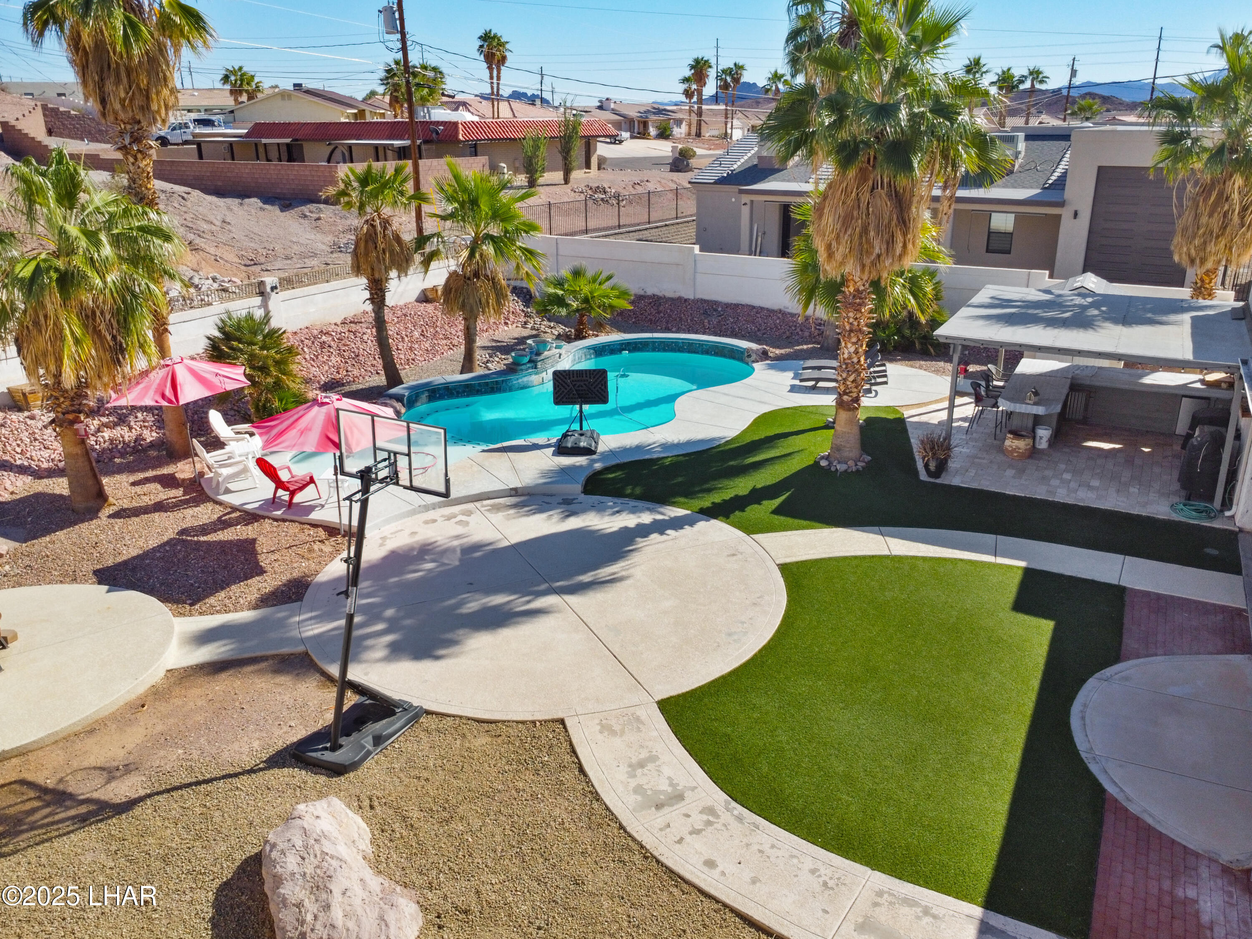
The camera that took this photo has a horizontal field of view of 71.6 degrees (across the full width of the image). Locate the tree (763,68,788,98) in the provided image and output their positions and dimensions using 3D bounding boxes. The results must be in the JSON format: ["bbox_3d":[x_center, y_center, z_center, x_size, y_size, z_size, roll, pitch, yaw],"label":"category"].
[{"bbox_3d":[18.123,-44.104,106.742,2.800,9.140,2.800,-1,22,0],"label":"tree"}]

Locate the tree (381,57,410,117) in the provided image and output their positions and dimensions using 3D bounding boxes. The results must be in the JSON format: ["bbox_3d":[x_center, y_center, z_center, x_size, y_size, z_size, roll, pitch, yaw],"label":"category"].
[{"bbox_3d":[-21.611,-34.795,83.069,3.000,8.500,3.000,-1,19,0],"label":"tree"}]

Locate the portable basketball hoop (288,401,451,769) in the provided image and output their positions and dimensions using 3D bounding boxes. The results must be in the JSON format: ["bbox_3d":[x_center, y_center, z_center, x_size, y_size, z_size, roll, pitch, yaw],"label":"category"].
[{"bbox_3d":[-2.643,1.140,9.094,1.449,3.227,2.120,10,24,25],"label":"portable basketball hoop"}]

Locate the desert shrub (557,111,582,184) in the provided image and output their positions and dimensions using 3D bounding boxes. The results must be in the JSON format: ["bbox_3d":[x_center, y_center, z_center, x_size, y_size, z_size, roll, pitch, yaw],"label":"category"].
[{"bbox_3d":[-3.376,-19.821,53.298,1.600,4.300,1.600,-1,19,0],"label":"desert shrub"}]

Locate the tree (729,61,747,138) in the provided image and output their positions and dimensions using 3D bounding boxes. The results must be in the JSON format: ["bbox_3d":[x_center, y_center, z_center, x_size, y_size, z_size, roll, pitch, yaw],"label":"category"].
[{"bbox_3d":[14.160,-46.923,110.343,2.600,9.040,2.600,-1,21,0],"label":"tree"}]

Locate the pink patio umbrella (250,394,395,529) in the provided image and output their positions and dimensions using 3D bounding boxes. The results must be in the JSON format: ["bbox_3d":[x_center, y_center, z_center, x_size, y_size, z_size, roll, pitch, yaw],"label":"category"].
[{"bbox_3d":[-4.534,-0.060,13.694,2.600,2.340,2.600,-1,22,0],"label":"pink patio umbrella"}]

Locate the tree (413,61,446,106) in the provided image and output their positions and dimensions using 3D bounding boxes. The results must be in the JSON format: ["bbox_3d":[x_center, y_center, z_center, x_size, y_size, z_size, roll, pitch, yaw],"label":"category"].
[{"bbox_3d":[-17.194,-31.890,74.890,3.000,6.057,3.000,-1,21,0],"label":"tree"}]

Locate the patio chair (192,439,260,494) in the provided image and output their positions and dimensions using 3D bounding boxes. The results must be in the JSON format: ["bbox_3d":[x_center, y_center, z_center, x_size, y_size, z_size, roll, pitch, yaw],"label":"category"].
[{"bbox_3d":[-6.984,-0.121,15.177,0.850,0.960,0.760,-13,23,-31],"label":"patio chair"}]

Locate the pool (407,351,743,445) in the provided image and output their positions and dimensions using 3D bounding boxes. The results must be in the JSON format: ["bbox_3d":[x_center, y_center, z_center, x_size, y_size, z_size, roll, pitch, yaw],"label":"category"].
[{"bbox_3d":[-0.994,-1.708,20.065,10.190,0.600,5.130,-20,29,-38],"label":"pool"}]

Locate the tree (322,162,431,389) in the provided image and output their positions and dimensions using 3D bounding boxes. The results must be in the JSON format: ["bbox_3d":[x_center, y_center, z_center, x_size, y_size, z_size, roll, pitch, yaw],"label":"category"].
[{"bbox_3d":[-5.562,-4.402,20.010,2.500,5.070,2.500,-1,19,0],"label":"tree"}]

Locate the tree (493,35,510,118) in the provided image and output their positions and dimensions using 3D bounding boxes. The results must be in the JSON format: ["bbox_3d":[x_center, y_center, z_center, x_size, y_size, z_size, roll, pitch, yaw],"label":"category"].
[{"bbox_3d":[-14.955,-45.506,104.790,2.400,12.400,2.400,-1,19,0],"label":"tree"}]

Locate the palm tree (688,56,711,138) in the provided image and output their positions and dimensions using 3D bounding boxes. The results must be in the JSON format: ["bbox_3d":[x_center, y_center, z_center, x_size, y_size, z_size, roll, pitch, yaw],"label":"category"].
[{"bbox_3d":[9.798,-49.443,115.202,3.300,10.000,3.300,-1,19,0],"label":"palm tree"}]

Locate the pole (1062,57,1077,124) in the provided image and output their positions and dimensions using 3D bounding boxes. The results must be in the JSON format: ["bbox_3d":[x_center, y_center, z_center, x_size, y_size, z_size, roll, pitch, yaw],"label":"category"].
[{"bbox_3d":[57.705,-48.216,114.052,0.900,10.770,0.700,-1,22,0],"label":"pole"}]

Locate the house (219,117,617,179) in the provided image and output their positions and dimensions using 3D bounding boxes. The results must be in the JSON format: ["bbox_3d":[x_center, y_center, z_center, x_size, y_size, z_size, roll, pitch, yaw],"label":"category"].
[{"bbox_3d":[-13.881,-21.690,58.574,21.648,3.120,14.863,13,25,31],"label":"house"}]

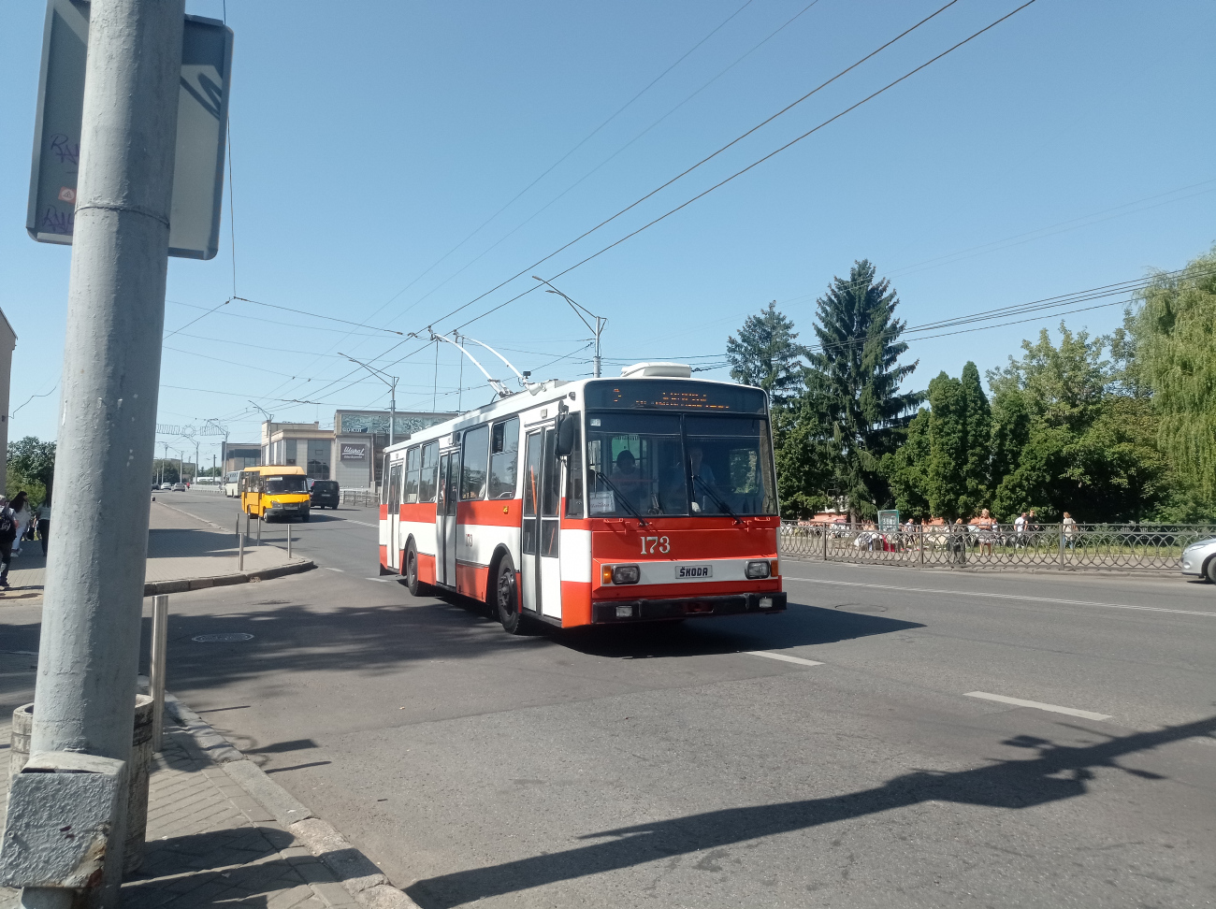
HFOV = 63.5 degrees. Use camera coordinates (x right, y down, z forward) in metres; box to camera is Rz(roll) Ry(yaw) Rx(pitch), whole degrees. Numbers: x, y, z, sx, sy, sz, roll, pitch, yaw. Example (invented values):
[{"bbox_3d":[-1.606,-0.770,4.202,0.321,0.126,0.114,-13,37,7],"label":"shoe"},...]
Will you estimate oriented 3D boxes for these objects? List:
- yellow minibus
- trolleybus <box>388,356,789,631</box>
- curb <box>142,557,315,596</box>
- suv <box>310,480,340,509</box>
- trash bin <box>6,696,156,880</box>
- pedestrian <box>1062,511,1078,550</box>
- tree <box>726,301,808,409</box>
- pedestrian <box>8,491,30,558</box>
[{"bbox_3d":[-16.450,1.960,48.600,2.050,2.620,5.700,2,-4,-30],"label":"yellow minibus"},{"bbox_3d":[-1.315,0.796,15.358,2.500,3.200,11.340,1,-3,-23],"label":"trolleybus"},{"bbox_3d":[-8.050,2.660,21.500,0.500,0.200,7.300,0,-3,7],"label":"curb"},{"bbox_3d":[-19.200,2.680,65.500,1.880,1.880,4.800,2,-4,-25],"label":"suv"},{"bbox_3d":[-2.070,1.303,3.864,0.490,0.615,0.490,1,-3,0],"label":"trash bin"},{"bbox_3d":[18.700,3.140,39.800,0.550,1.640,0.480,0,-3,6],"label":"pedestrian"},{"bbox_3d":[10.300,-2.250,63.000,6.000,15.100,6.000,0,-3,0],"label":"tree"},{"bbox_3d":[-14.520,1.725,24.200,0.550,1.640,0.480,2,-4,-21],"label":"pedestrian"}]

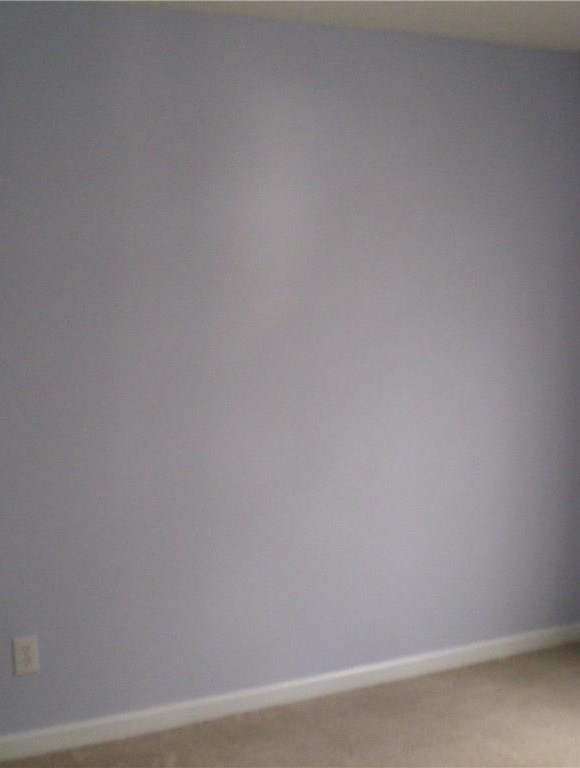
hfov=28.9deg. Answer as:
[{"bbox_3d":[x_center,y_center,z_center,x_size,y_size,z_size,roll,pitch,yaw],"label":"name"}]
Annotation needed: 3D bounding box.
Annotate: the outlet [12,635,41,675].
[{"bbox_3d":[-0.798,0.826,3.412,0.073,0.117,0.011,-3,5,-28],"label":"outlet"}]

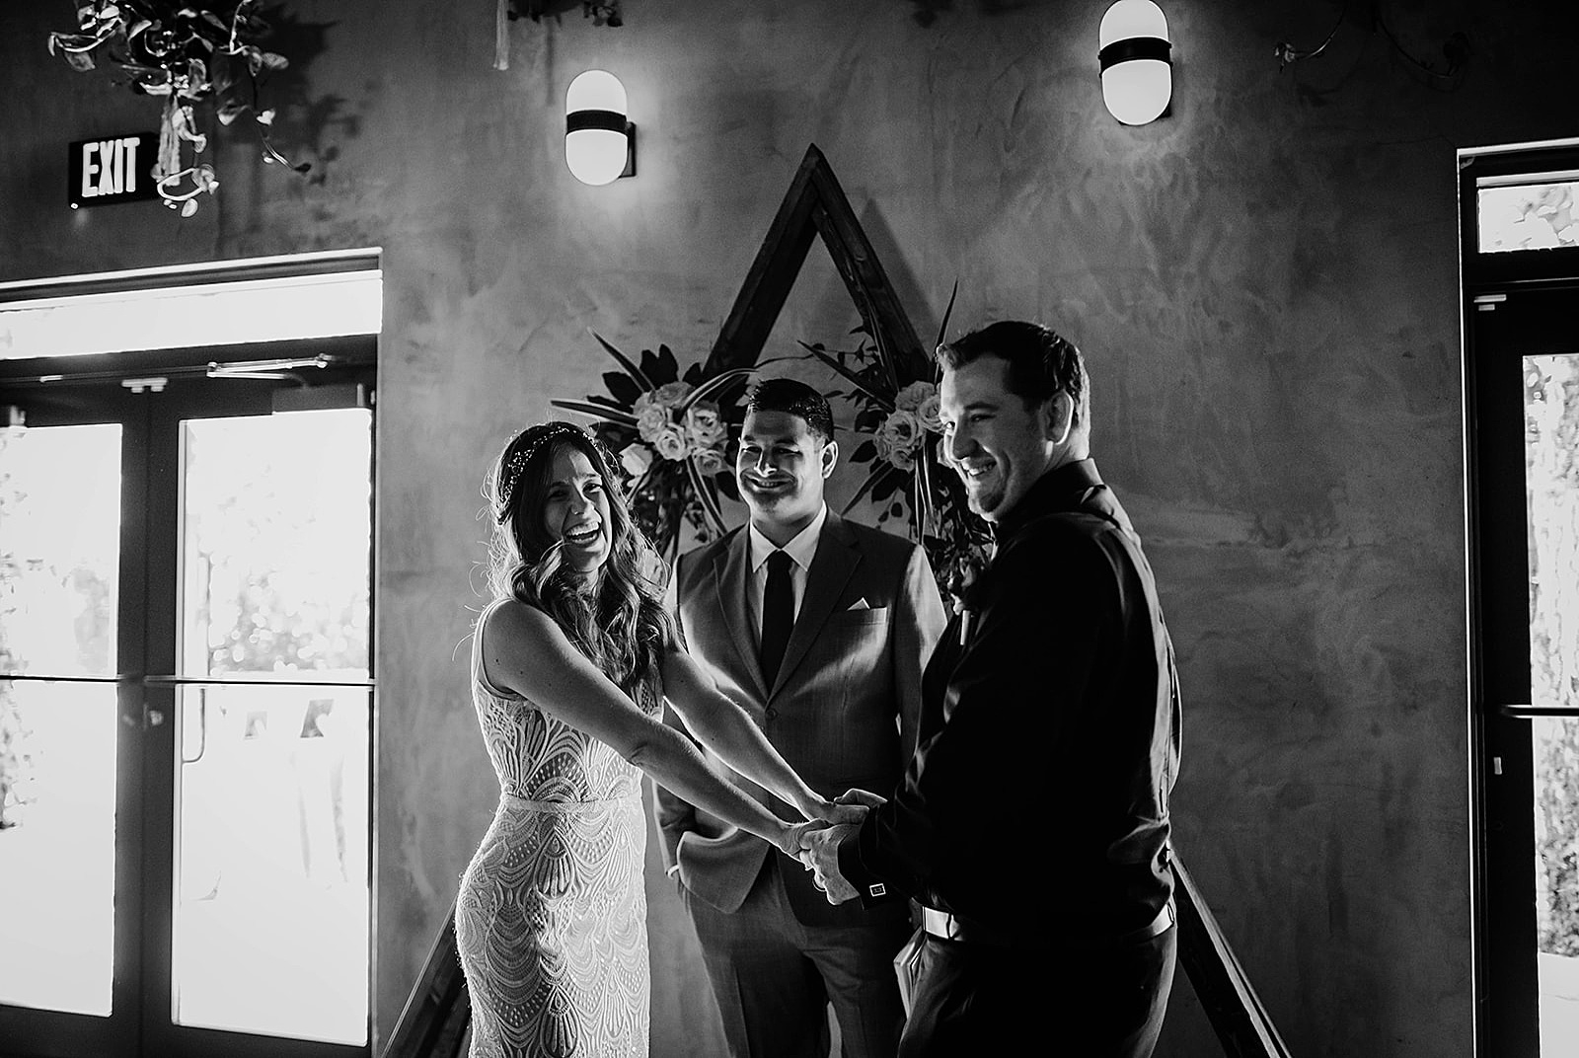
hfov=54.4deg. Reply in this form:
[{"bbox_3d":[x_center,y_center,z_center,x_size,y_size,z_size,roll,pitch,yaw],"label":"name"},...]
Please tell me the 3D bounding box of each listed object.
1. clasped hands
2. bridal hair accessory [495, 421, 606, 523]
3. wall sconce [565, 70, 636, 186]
[{"bbox_3d":[0.061,0.426,2.080,0.140,0.125,0.150,-2,-3,30],"label":"clasped hands"},{"bbox_3d":[-0.352,-0.085,2.290,0.160,0.115,0.130,-10,1,-29],"label":"bridal hair accessory"},{"bbox_3d":[-0.480,-1.011,3.884,0.155,0.287,0.178,-1,-3,19],"label":"wall sconce"}]

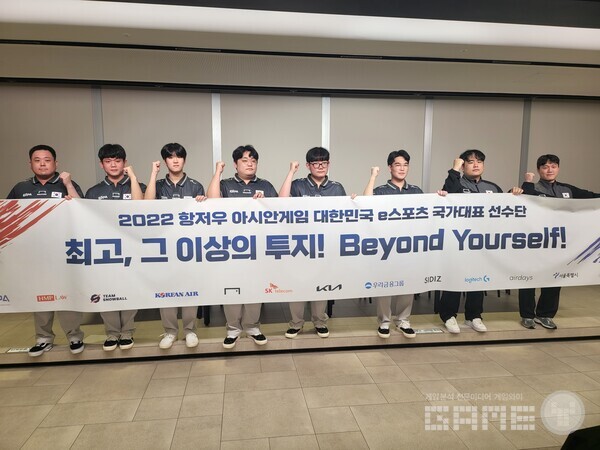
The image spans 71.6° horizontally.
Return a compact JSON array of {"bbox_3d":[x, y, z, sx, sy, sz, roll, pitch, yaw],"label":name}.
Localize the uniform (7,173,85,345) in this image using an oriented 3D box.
[{"bbox_3d":[-2.114,0.302,3.534,0.604,1.484,0.400,-1,8,-13],"label":"uniform"}]

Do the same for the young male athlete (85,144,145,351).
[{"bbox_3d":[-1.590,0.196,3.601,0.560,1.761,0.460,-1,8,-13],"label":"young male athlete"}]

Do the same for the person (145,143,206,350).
[{"bbox_3d":[-1.063,0.186,3.646,0.517,1.775,0.450,-1,7,-8],"label":"person"}]

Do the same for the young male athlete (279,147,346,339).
[{"bbox_3d":[0.132,0.166,3.891,0.672,1.760,0.460,0,7,-4],"label":"young male athlete"}]

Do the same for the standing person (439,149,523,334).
[{"bbox_3d":[1.689,0.160,4.029,0.763,1.749,0.500,0,7,-3],"label":"standing person"}]

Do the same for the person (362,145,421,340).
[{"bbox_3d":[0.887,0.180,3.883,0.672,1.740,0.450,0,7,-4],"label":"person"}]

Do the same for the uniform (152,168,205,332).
[{"bbox_3d":[-1.045,0.283,3.682,0.421,1.484,0.330,-1,7,-8],"label":"uniform"}]

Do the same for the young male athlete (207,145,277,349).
[{"bbox_3d":[-0.491,0.190,3.678,0.626,1.762,0.500,-1,7,-8],"label":"young male athlete"}]

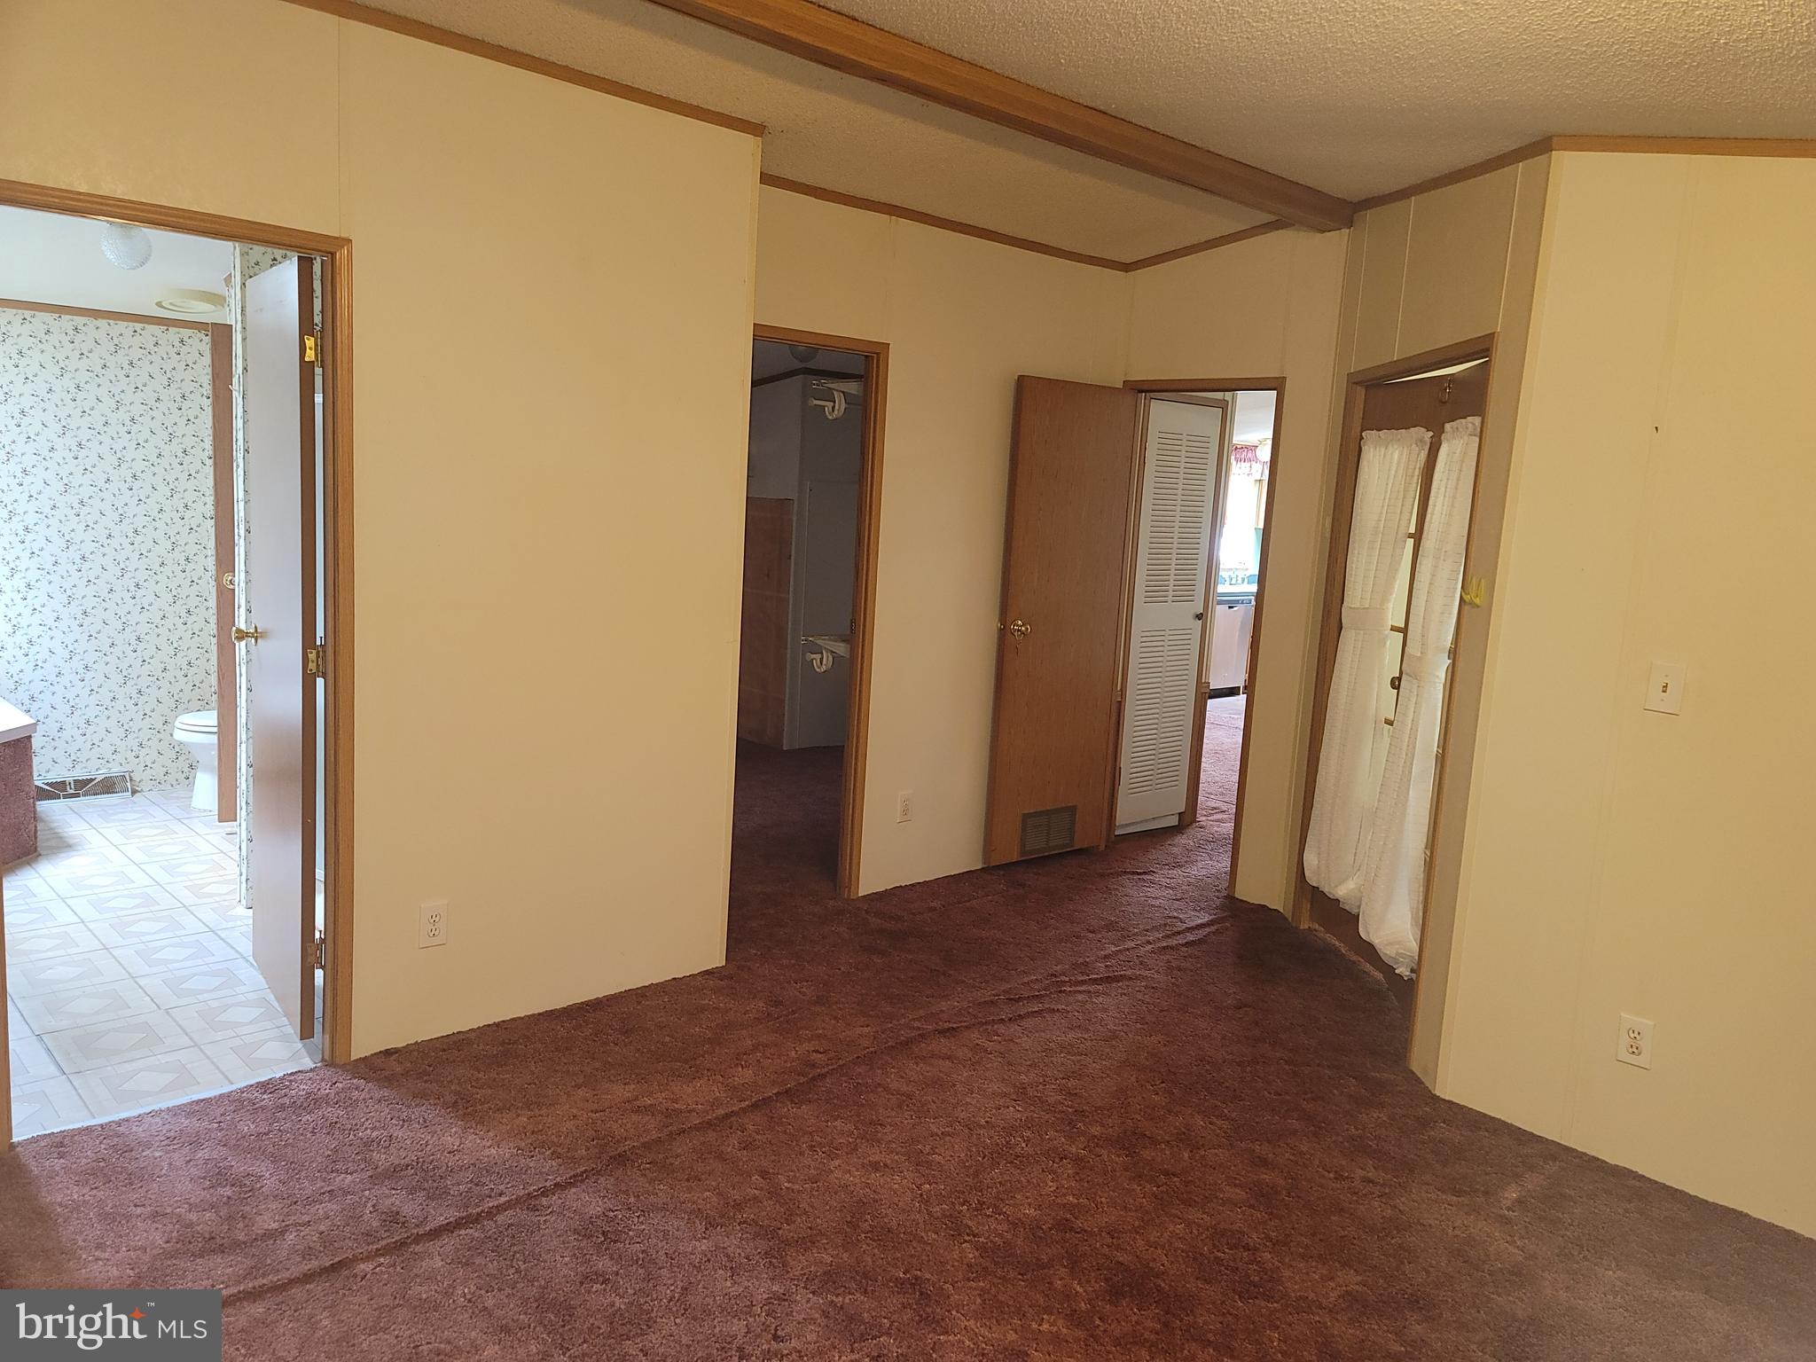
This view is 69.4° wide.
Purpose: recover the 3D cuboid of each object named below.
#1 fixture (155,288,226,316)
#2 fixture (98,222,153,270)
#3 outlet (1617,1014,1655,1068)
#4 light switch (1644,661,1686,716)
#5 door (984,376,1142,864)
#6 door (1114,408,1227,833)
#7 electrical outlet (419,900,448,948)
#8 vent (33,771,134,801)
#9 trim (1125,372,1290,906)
[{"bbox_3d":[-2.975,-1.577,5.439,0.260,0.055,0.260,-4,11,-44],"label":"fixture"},{"bbox_3d":[-2.638,-1.479,4.429,0.157,0.180,0.157,-4,11,-44],"label":"fixture"},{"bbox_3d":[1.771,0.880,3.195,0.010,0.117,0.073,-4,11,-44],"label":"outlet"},{"bbox_3d":[1.792,0.019,3.106,0.014,0.116,0.075,-4,11,-44],"label":"light switch"},{"bbox_3d":[0.634,-0.237,5.539,0.641,2.009,0.037,-2,9,-34],"label":"door"},{"bbox_3d":[1.233,-0.299,6.258,0.562,2.000,0.035,-4,11,-44],"label":"door"},{"bbox_3d":[-1.269,0.656,3.512,0.073,0.117,0.010,-4,11,-44],"label":"electrical outlet"},{"bbox_3d":[-3.684,0.480,5.763,0.460,0.112,0.068,-4,11,-44],"label":"vent"},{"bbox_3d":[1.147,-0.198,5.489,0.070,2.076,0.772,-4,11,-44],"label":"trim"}]

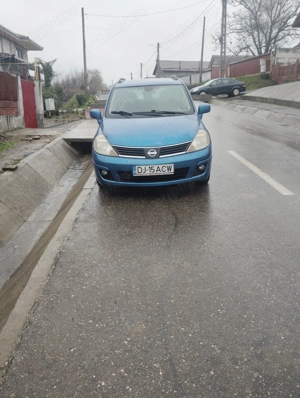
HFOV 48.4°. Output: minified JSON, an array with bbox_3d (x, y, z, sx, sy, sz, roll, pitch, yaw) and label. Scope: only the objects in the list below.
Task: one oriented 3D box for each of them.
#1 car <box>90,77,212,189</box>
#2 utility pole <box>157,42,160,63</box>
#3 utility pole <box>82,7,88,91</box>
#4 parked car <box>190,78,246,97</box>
[{"bbox_3d":[0.008,-1.385,6.080,1.740,1.540,4.270,-2,19,0],"label":"car"},{"bbox_3d":[1.504,-22.852,58.787,0.290,8.400,0.290,-1,19,0],"label":"utility pole"},{"bbox_3d":[-5.202,-11.492,27.240,0.220,7.300,0.220,-1,19,0],"label":"utility pole"},{"bbox_3d":[5.249,-8.926,26.839,4.580,1.460,1.760,-7,19,-9],"label":"parked car"}]

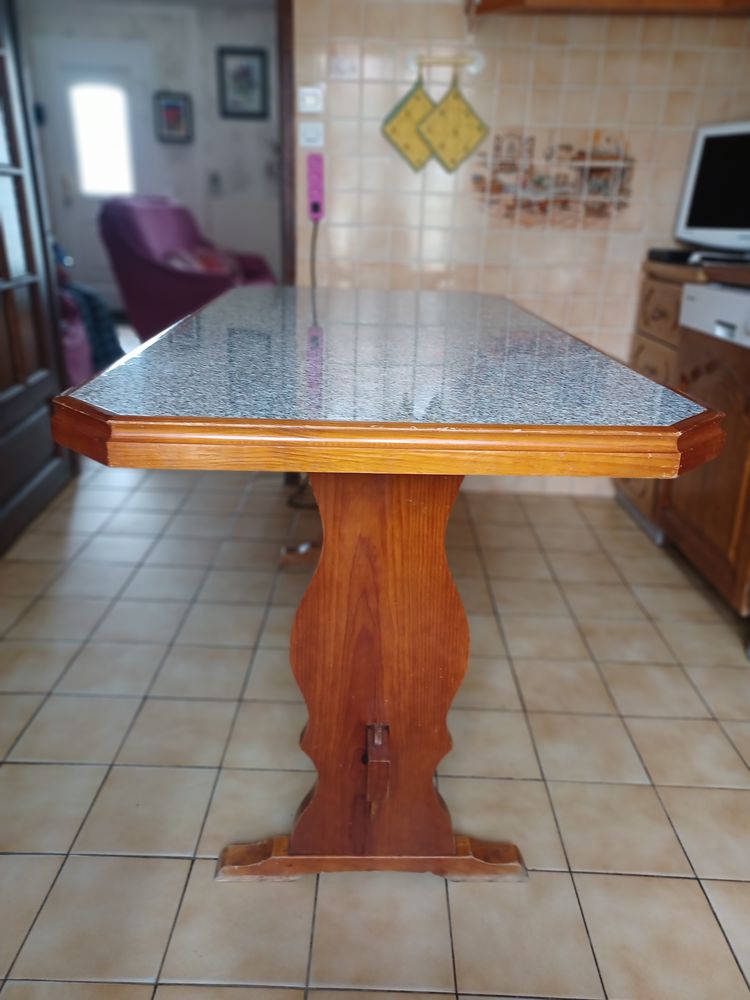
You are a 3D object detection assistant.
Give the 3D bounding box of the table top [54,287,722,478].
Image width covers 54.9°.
[{"bbox_3d":[0.006,-0.306,1.376,0.738,0.047,1.401,1,22,-2],"label":"table top"}]

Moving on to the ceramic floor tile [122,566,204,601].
[{"bbox_3d":[-0.585,0.237,2.021,0.200,0.010,0.200,2,22,0],"label":"ceramic floor tile"}]

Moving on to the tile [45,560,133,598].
[{"bbox_3d":[-0.788,0.229,2.021,0.200,0.010,0.200,2,22,0],"label":"tile"}]

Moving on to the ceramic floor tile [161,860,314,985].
[{"bbox_3d":[-0.193,0.626,1.075,0.200,0.010,0.200,2,22,0],"label":"ceramic floor tile"}]

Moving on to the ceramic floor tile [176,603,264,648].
[{"bbox_3d":[-0.381,0.316,1.812,0.198,0.010,0.198,2,22,0],"label":"ceramic floor tile"}]

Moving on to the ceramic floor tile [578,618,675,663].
[{"bbox_3d":[0.632,0.359,1.832,0.200,0.010,0.200,2,22,0],"label":"ceramic floor tile"}]

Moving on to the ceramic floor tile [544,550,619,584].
[{"bbox_3d":[0.638,0.210,2.210,0.200,0.010,0.200,2,22,0],"label":"ceramic floor tile"}]

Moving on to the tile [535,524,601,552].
[{"bbox_3d":[0.634,0.134,2.383,0.199,0.009,0.199,2,22,0],"label":"tile"}]

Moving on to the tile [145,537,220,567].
[{"bbox_3d":[-0.586,0.163,2.226,0.200,0.010,0.200,2,22,0],"label":"tile"}]

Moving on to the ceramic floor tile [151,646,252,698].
[{"bbox_3d":[-0.385,0.391,1.629,0.199,0.009,0.199,2,22,0],"label":"ceramic floor tile"}]

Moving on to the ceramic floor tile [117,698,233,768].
[{"bbox_3d":[-0.393,0.471,1.463,0.200,0.010,0.200,2,22,0],"label":"ceramic floor tile"}]

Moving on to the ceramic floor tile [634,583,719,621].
[{"bbox_3d":[0.827,0.289,2.002,0.198,0.010,0.198,2,22,0],"label":"ceramic floor tile"}]

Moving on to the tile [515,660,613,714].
[{"bbox_3d":[0.420,0.421,1.626,0.198,0.010,0.198,2,22,0],"label":"tile"}]

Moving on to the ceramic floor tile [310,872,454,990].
[{"bbox_3d":[0.011,0.637,1.082,0.200,0.010,0.200,2,22,0],"label":"ceramic floor tile"}]

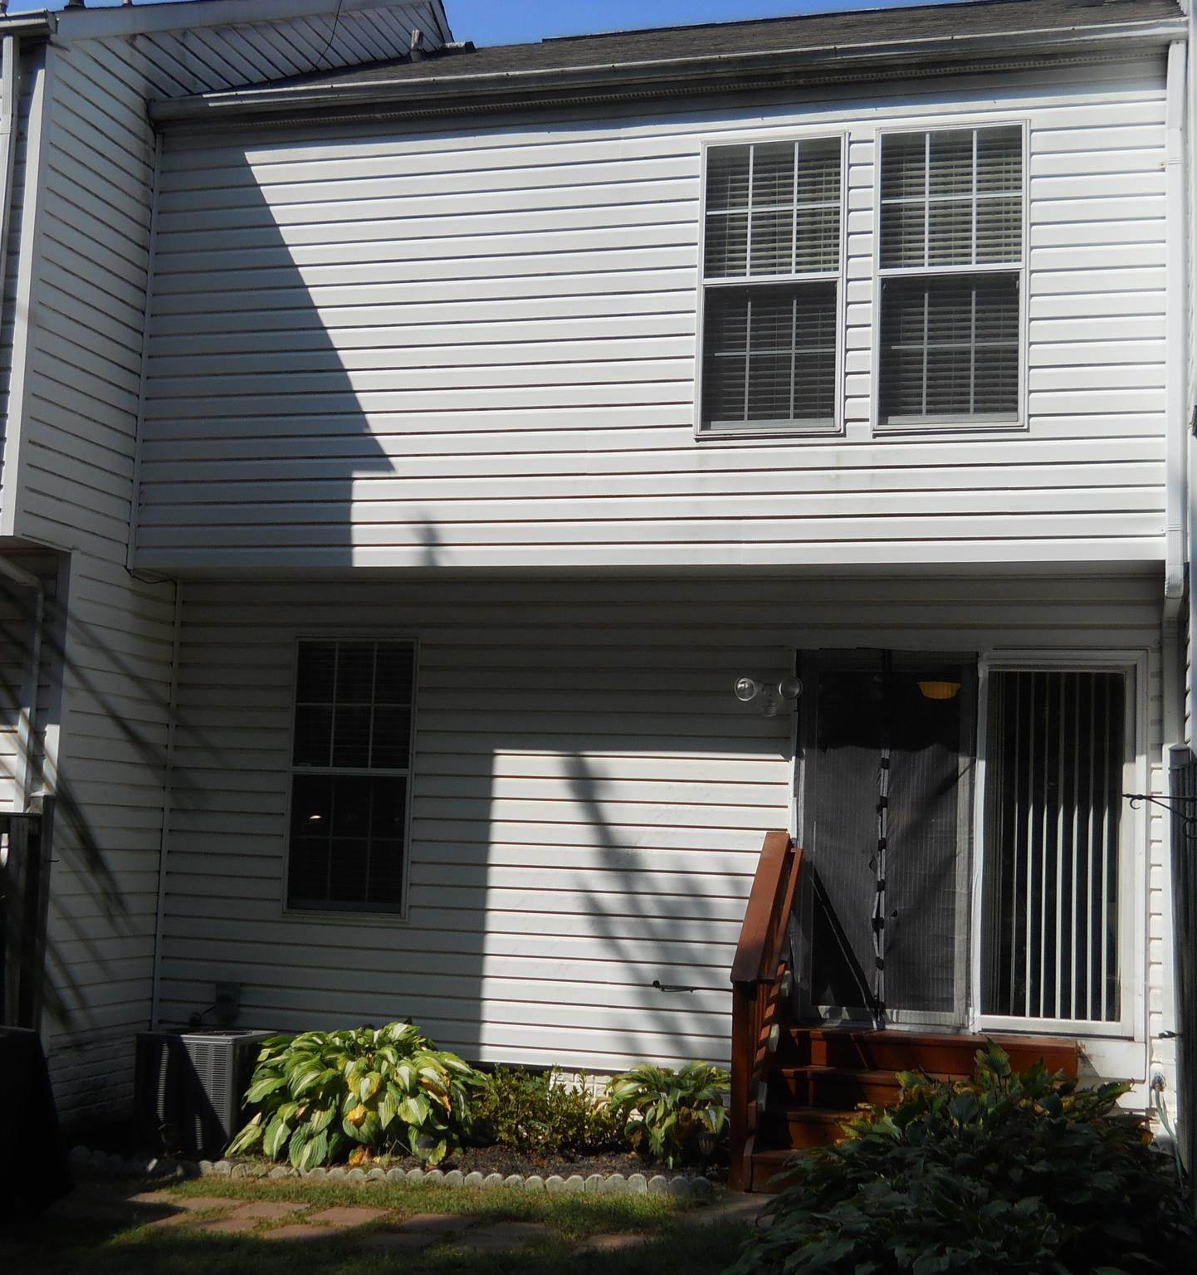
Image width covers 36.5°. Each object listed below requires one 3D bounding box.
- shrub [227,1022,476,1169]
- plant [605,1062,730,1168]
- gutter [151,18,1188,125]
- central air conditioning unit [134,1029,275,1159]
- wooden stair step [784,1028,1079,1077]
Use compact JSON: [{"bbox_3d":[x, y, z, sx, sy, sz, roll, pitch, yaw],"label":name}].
[{"bbox_3d":[-1.358,2.475,9.969,1.380,0.670,0.980,0,-6,15],"label":"shrub"},{"bbox_3d":[0.405,2.511,9.589,0.720,0.545,0.650,0,-6,15],"label":"plant"},{"bbox_3d":[0.167,-3.128,10.095,5.905,0.095,0.135,0,-6,15],"label":"gutter"},{"bbox_3d":[-2.227,2.551,10.277,0.590,0.635,0.590,0,-6,15],"label":"central air conditioning unit"},{"bbox_3d":[1.756,2.199,9.613,1.490,0.180,0.320,0,-6,15],"label":"wooden stair step"}]

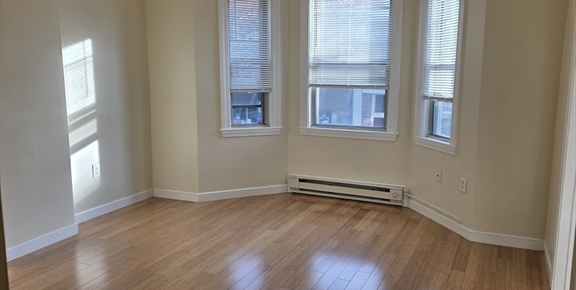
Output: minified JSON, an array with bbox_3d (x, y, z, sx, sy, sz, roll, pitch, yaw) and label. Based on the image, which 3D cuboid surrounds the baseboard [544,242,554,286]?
[{"bbox_3d":[1.806,0.818,3.523,0.016,0.087,0.704,4,11,23],"label":"baseboard"}]

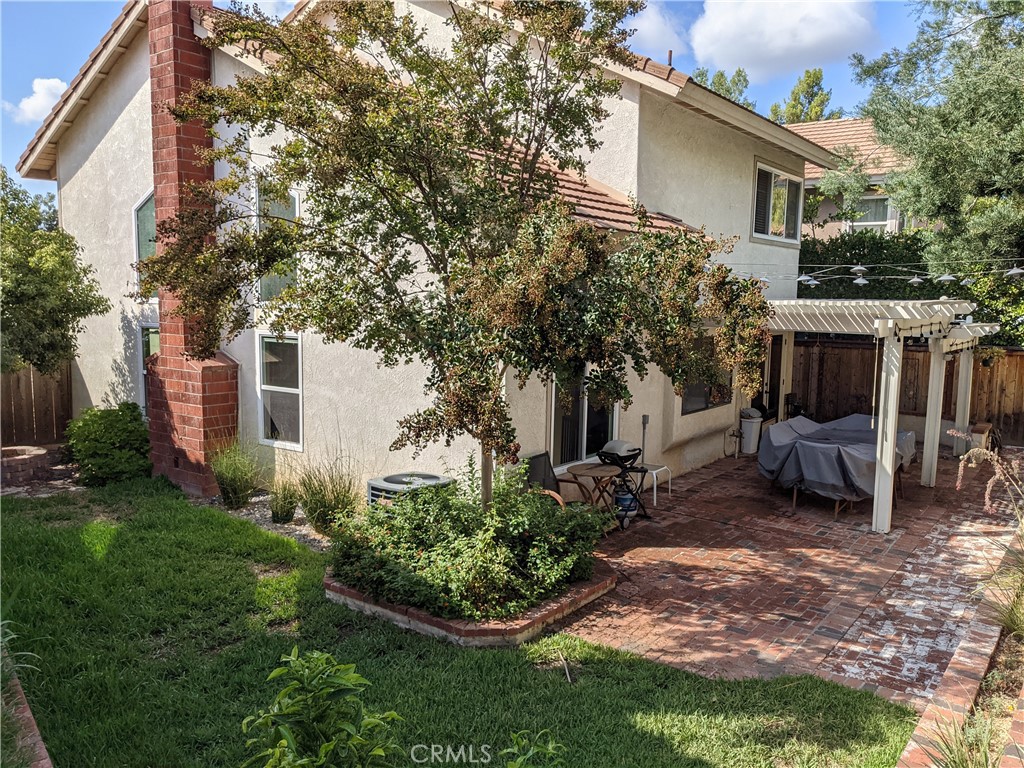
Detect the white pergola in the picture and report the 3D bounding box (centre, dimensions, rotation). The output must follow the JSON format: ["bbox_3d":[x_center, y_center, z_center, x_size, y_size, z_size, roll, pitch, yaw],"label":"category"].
[{"bbox_3d":[5.221,0.070,12.460,3.419,2.713,6.477,6,8,37],"label":"white pergola"}]

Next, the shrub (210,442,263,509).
[{"bbox_3d":[-3.612,1.166,10.444,0.646,0.813,0.646,6,8,37],"label":"shrub"}]

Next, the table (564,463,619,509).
[{"bbox_3d":[0.957,1.365,9.269,0.640,0.745,0.640,1,7,0],"label":"table"}]

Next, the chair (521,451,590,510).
[{"bbox_3d":[0.542,1.297,8.774,0.640,0.980,0.600,4,7,26],"label":"chair"}]

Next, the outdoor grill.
[{"bbox_3d":[1.366,1.185,9.710,0.500,1.006,0.695,6,8,37],"label":"outdoor grill"}]

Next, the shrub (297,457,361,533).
[{"bbox_3d":[-2.186,1.273,9.443,0.741,0.846,0.741,1,7,0],"label":"shrub"}]

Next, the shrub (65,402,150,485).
[{"bbox_3d":[-5.997,0.831,11.794,1.139,1.122,1.139,6,8,37],"label":"shrub"}]

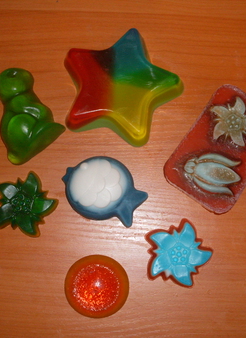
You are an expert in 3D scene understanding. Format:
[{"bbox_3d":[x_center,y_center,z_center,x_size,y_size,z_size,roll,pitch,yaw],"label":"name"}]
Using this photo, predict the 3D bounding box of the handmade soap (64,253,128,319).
[{"bbox_3d":[-0.021,0.092,0.385,0.051,0.022,0.049,0,82,0],"label":"handmade soap"}]

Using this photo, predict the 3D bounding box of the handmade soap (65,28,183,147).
[{"bbox_3d":[-0.001,-0.069,0.406,0.102,0.028,0.095,11,82,1],"label":"handmade soap"}]

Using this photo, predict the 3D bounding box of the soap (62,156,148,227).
[{"bbox_3d":[-0.015,0.016,0.397,0.070,0.020,0.051,24,82,3],"label":"soap"}]

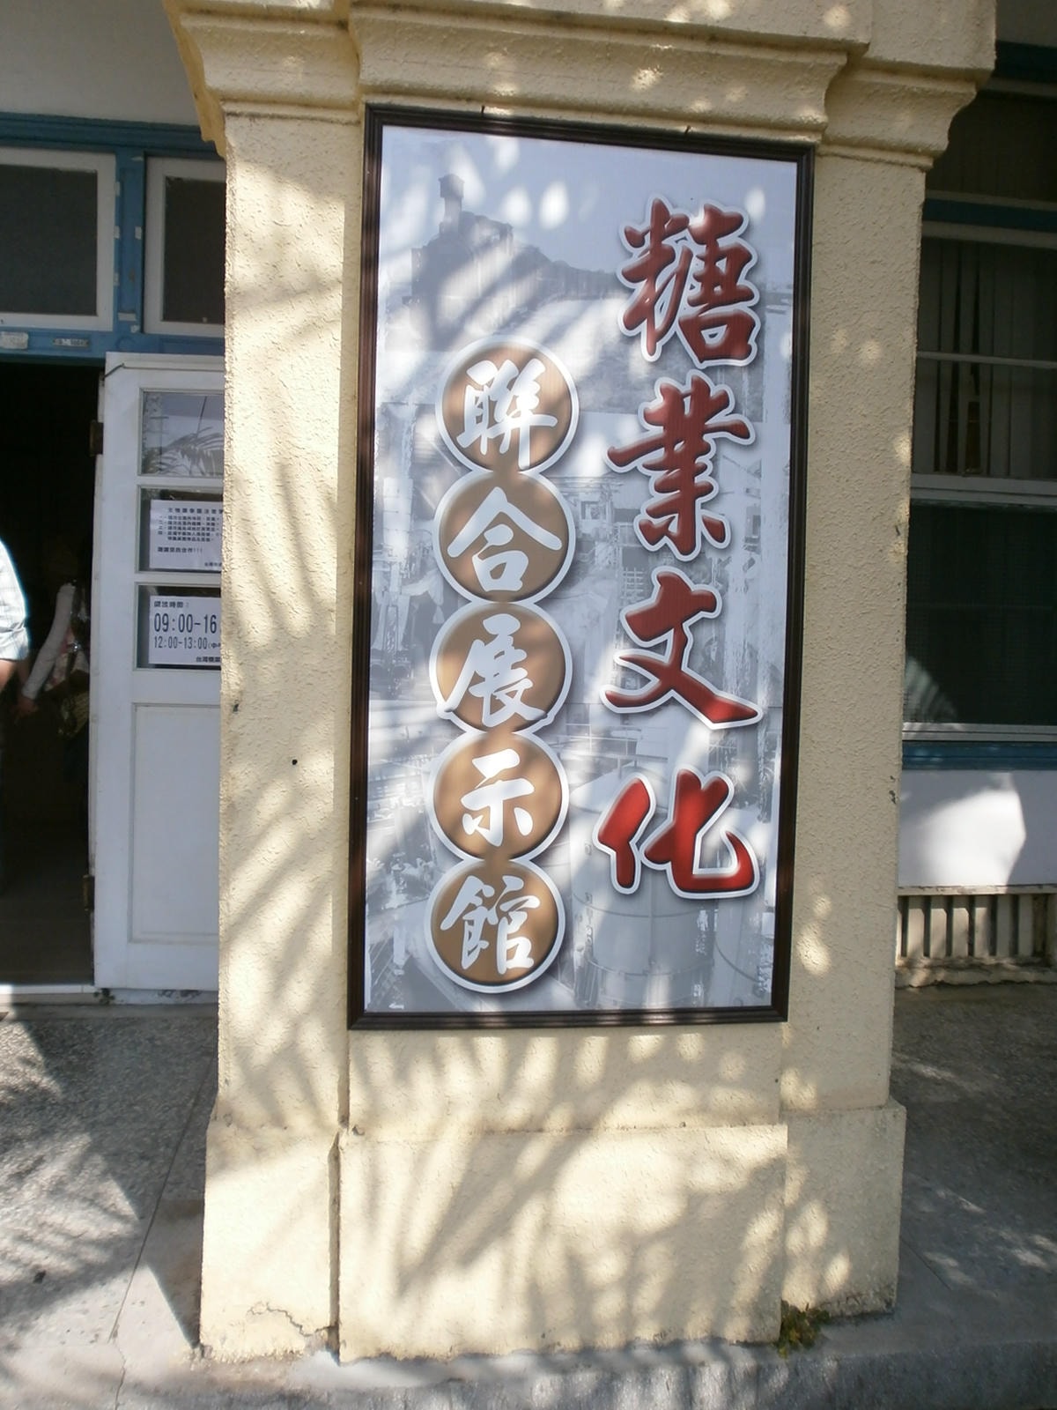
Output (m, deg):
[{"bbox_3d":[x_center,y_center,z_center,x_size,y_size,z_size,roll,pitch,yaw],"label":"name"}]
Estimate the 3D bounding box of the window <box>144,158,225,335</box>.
[{"bbox_3d":[-0.926,-1.470,3.584,0.620,0.553,0.050,1,2,-8],"label":"window"}]

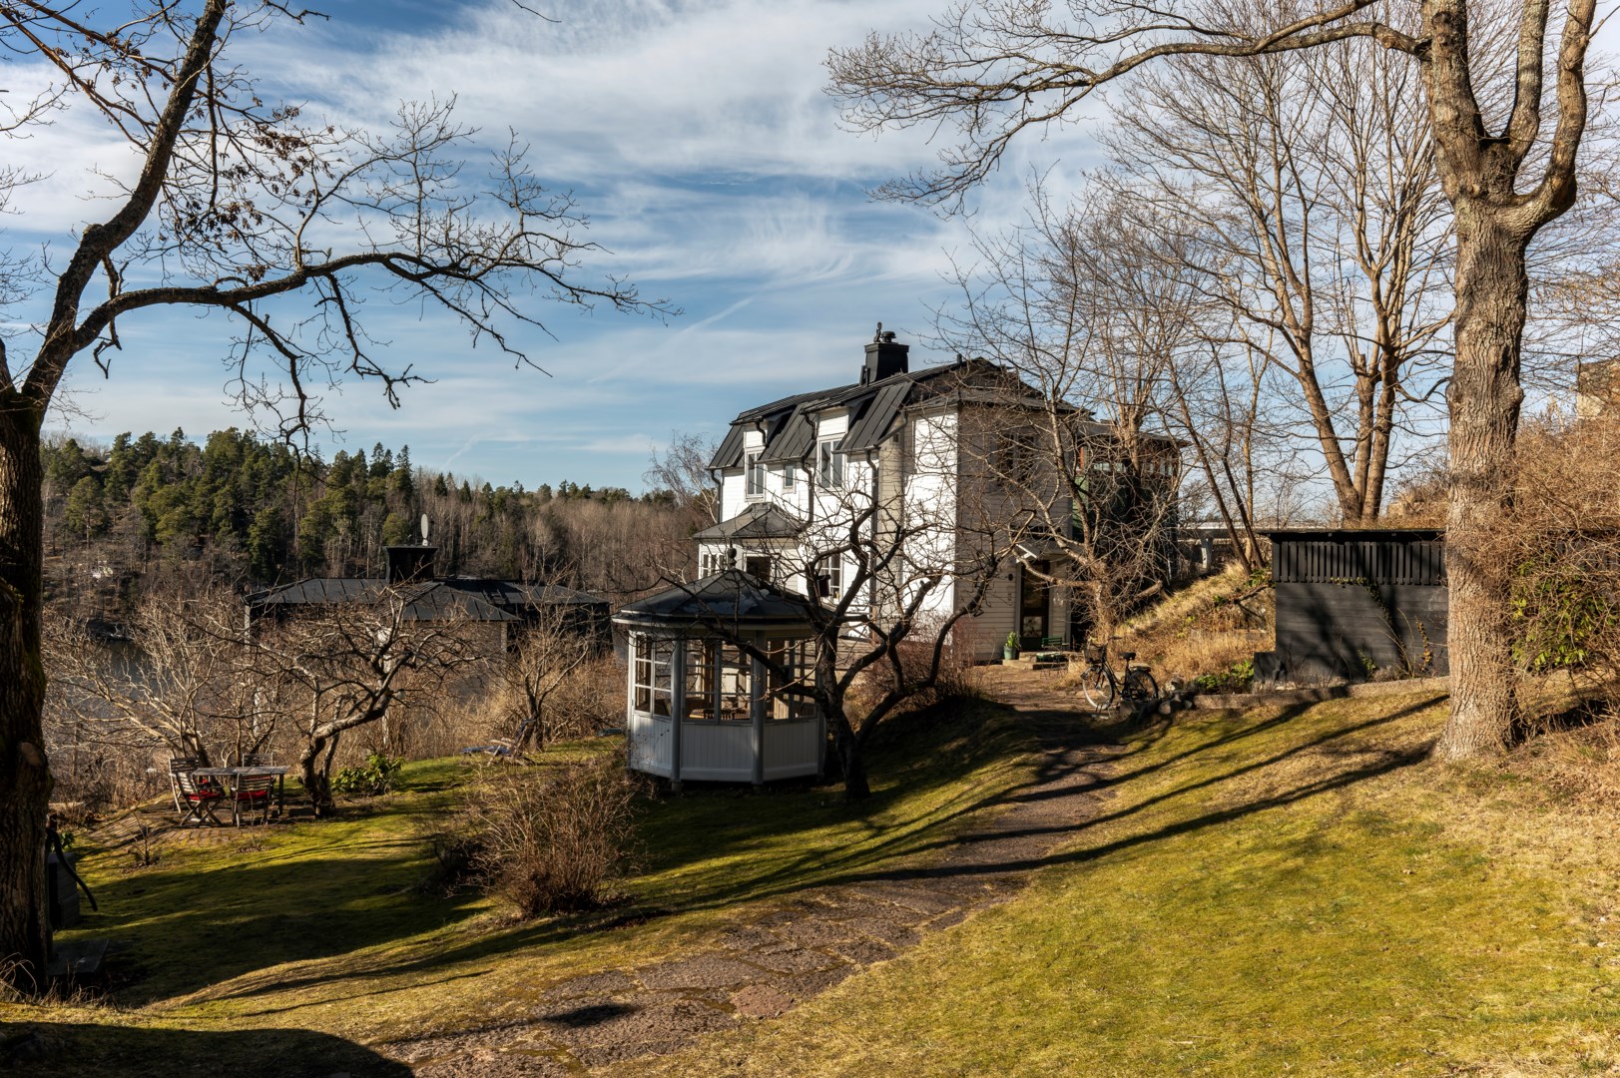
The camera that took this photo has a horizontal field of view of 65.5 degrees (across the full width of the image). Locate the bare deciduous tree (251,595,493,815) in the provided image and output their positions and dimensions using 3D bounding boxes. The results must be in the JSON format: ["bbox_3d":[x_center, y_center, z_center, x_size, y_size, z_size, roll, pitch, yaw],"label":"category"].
[{"bbox_3d":[-7.244,2.748,20.800,4.014,3.636,3.400,1,-1,-19],"label":"bare deciduous tree"}]

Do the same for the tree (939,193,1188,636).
[{"bbox_3d":[5.038,-2.474,25.000,4.925,8.791,4.400,1,-1,11],"label":"tree"}]

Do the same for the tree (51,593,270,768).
[{"bbox_3d":[-11.814,2.577,22.800,4.033,3.390,3.400,1,-1,-27],"label":"tree"}]

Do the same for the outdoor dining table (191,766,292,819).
[{"bbox_3d":[-9.630,4.298,21.297,1.550,0.730,0.750,1,-1,-9],"label":"outdoor dining table"}]

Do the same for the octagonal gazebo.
[{"bbox_3d":[-1.270,1.928,18.836,3.250,3.079,3.250,1,-1,-6],"label":"octagonal gazebo"}]

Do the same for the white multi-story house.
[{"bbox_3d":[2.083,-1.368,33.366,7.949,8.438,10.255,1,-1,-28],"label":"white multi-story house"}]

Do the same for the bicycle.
[{"bbox_3d":[4.919,2.171,20.100,1.750,1.100,0.580,1,-1,-37],"label":"bicycle"}]

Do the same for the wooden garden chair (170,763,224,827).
[{"bbox_3d":[-10.108,4.221,20.800,0.550,0.950,0.620,1,-1,37],"label":"wooden garden chair"}]

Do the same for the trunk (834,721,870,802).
[{"bbox_3d":[0.552,2.892,16.400,0.462,1.055,0.420,1,-1,2],"label":"trunk"}]

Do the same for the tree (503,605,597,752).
[{"bbox_3d":[-5.123,2.778,24.800,1.845,2.841,1.850,1,-1,-12],"label":"tree"}]

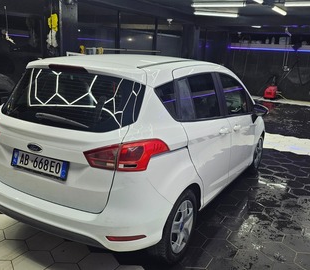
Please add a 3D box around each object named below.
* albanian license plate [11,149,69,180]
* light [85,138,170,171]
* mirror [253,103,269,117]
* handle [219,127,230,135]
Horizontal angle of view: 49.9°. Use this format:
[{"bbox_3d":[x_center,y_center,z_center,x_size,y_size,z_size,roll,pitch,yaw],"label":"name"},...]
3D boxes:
[{"bbox_3d":[-0.787,0.198,2.260,0.530,0.125,0.020,10,3,28],"label":"albanian license plate"},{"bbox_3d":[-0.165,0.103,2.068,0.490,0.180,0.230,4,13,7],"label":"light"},{"bbox_3d":[1.215,-0.303,3.805,0.190,0.140,0.120,10,15,28],"label":"mirror"},{"bbox_3d":[0.630,-0.039,2.985,0.050,0.045,0.200,10,15,28],"label":"handle"}]

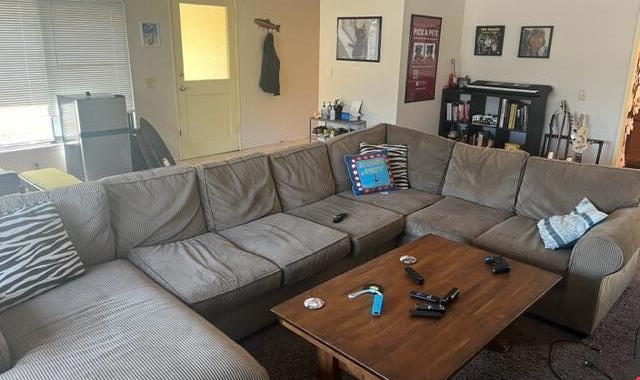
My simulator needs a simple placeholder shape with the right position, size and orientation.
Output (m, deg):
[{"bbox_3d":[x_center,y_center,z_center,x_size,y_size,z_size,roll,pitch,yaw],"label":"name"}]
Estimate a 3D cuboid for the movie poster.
[{"bbox_3d":[1.226,-1.515,5.606,0.025,0.957,0.627,17,23,42],"label":"movie poster"}]

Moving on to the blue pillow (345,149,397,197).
[{"bbox_3d":[0.452,-0.149,4.160,0.420,0.385,0.140,-8,-14,-26],"label":"blue pillow"}]

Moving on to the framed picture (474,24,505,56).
[{"bbox_3d":[2.058,-1.813,5.852,0.363,0.344,0.025,17,23,42],"label":"framed picture"}]

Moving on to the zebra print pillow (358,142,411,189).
[{"bbox_3d":[0.575,-0.213,4.307,0.430,0.420,0.140,1,-13,1],"label":"zebra print pillow"}]

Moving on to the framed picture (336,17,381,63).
[{"bbox_3d":[0.439,-1.757,5.616,0.679,0.497,0.025,17,23,42],"label":"framed picture"}]

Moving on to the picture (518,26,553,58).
[{"bbox_3d":[2.456,-1.680,5.476,0.358,0.341,0.025,17,23,42],"label":"picture"}]

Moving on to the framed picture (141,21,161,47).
[{"bbox_3d":[-2.000,-1.842,5.701,0.020,0.268,0.237,17,23,42],"label":"framed picture"}]

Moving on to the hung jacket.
[{"bbox_3d":[-0.733,-1.803,6.958,0.140,0.870,0.290,17,23,42],"label":"hung jacket"}]

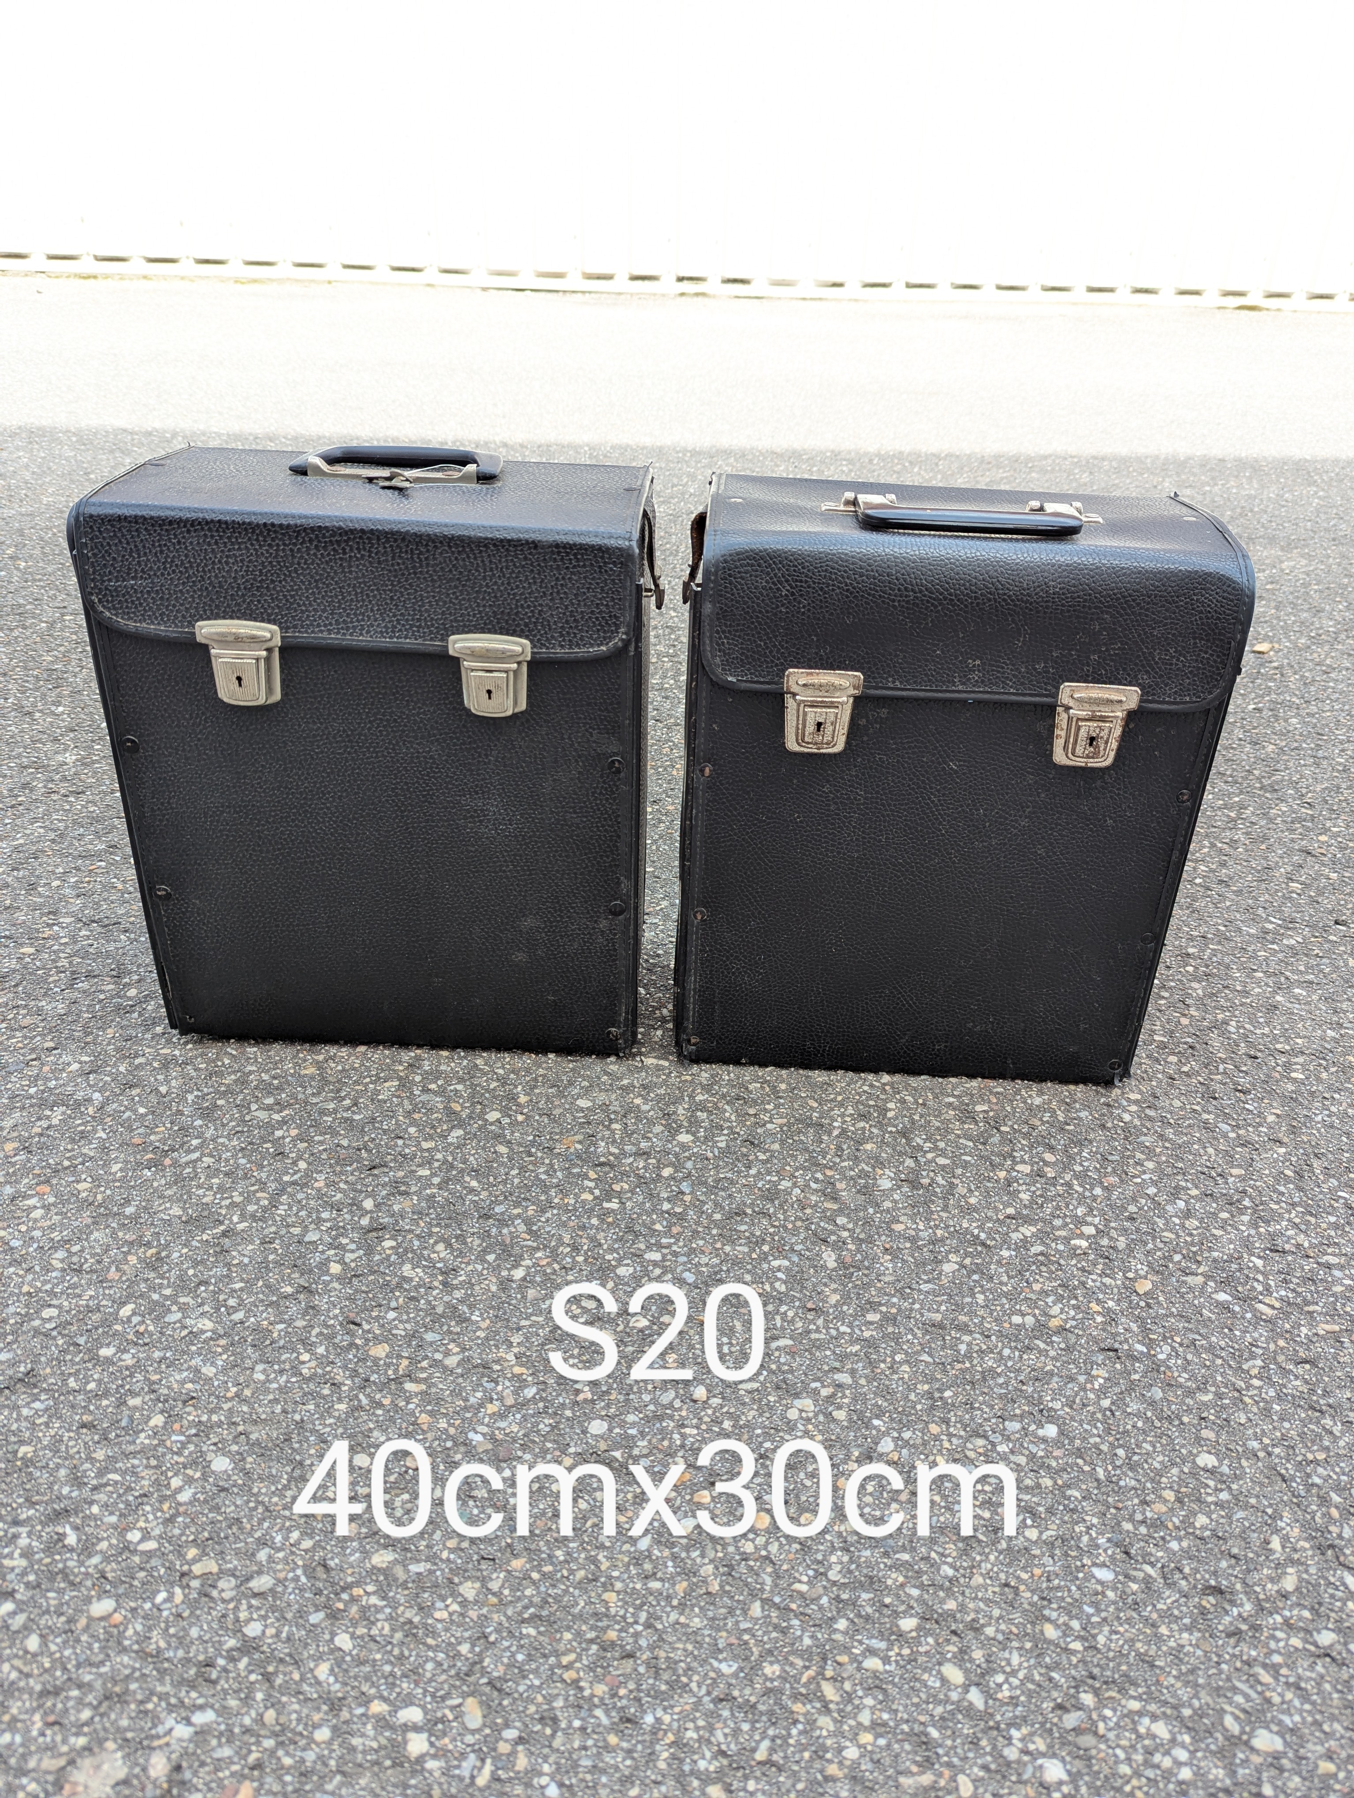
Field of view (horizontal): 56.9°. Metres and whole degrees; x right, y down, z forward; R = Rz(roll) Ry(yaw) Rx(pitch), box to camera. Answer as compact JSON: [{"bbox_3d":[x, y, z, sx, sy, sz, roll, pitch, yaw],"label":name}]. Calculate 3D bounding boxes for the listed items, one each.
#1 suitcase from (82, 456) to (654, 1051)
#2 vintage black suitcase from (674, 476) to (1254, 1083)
[{"bbox_3d":[-0.183,-0.103,0.847,0.327,0.382,0.174,3,30,0],"label":"suitcase"},{"bbox_3d":[0.164,-0.084,0.841,0.317,0.381,0.173,3,30,1],"label":"vintage black suitcase"}]

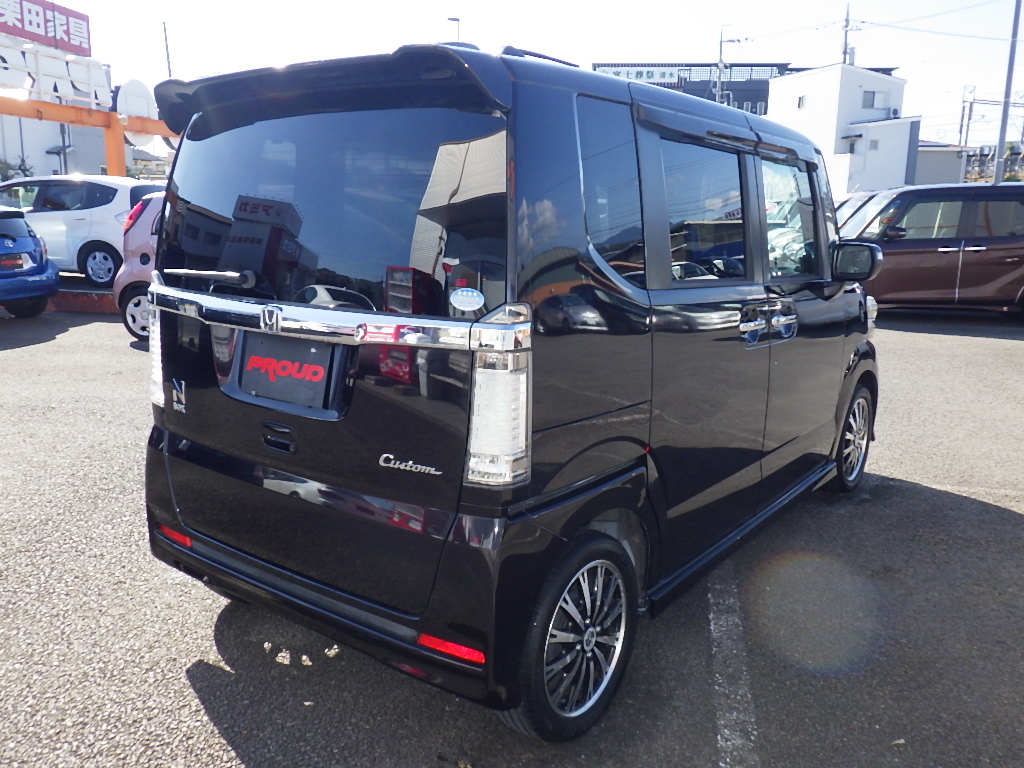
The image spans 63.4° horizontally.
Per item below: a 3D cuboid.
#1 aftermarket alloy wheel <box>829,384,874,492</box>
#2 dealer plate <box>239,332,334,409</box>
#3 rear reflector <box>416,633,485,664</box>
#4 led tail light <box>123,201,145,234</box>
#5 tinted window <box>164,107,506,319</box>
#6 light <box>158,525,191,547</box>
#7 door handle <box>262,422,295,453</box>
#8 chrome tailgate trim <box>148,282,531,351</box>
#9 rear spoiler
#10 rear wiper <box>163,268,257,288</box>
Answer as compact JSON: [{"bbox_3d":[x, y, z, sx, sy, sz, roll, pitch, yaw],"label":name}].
[{"bbox_3d":[1.667,0.266,4.175,0.170,0.560,0.560,9,14,36],"label":"aftermarket alloy wheel"},{"bbox_3d":[-0.578,-0.044,2.099,0.330,0.165,0.014,9,3,36],"label":"dealer plate"},{"bbox_3d":[-0.139,0.604,1.897,0.182,0.029,0.022,7,13,31],"label":"rear reflector"},{"bbox_3d":[-3.953,-1.749,8.650,0.180,0.330,0.130,2,11,5],"label":"led tail light"},{"bbox_3d":[-0.552,-0.452,2.131,1.340,0.480,0.090,9,4,36],"label":"tinted window"},{"bbox_3d":[-1.063,0.474,2.620,0.195,0.036,0.035,9,14,36],"label":"light"},{"bbox_3d":[-0.595,0.140,2.134,0.120,0.063,0.028,9,8,36],"label":"door handle"},{"bbox_3d":[-0.581,-0.186,2.149,1.470,0.085,0.110,9,14,36],"label":"chrome tailgate trim"},{"bbox_3d":[-0.505,-0.738,2.133,1.270,0.170,0.280,9,14,36],"label":"rear spoiler"},{"bbox_3d":[-0.832,-0.294,2.262,0.425,0.050,0.050,10,15,40],"label":"rear wiper"}]

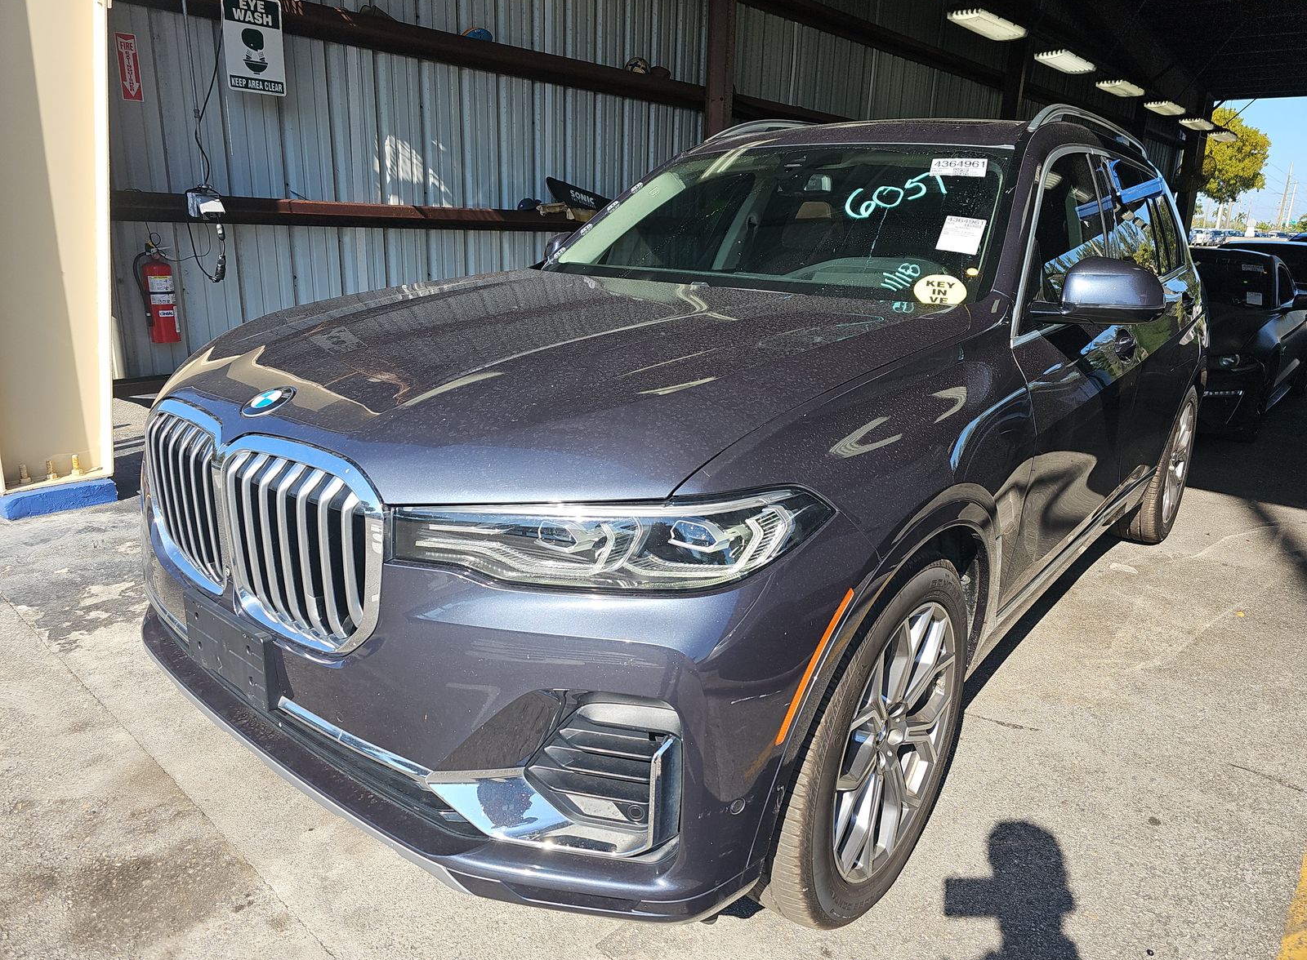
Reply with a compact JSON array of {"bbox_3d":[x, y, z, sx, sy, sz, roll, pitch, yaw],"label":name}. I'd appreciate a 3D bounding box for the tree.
[{"bbox_3d":[46.711,-24.509,71.621,6.300,11.300,6.300,12,19,30],"label":"tree"}]

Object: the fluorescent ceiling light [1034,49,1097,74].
[{"bbox_3d":[5.125,-5.201,10.788,0.340,0.090,1.220,16,22,39],"label":"fluorescent ceiling light"}]

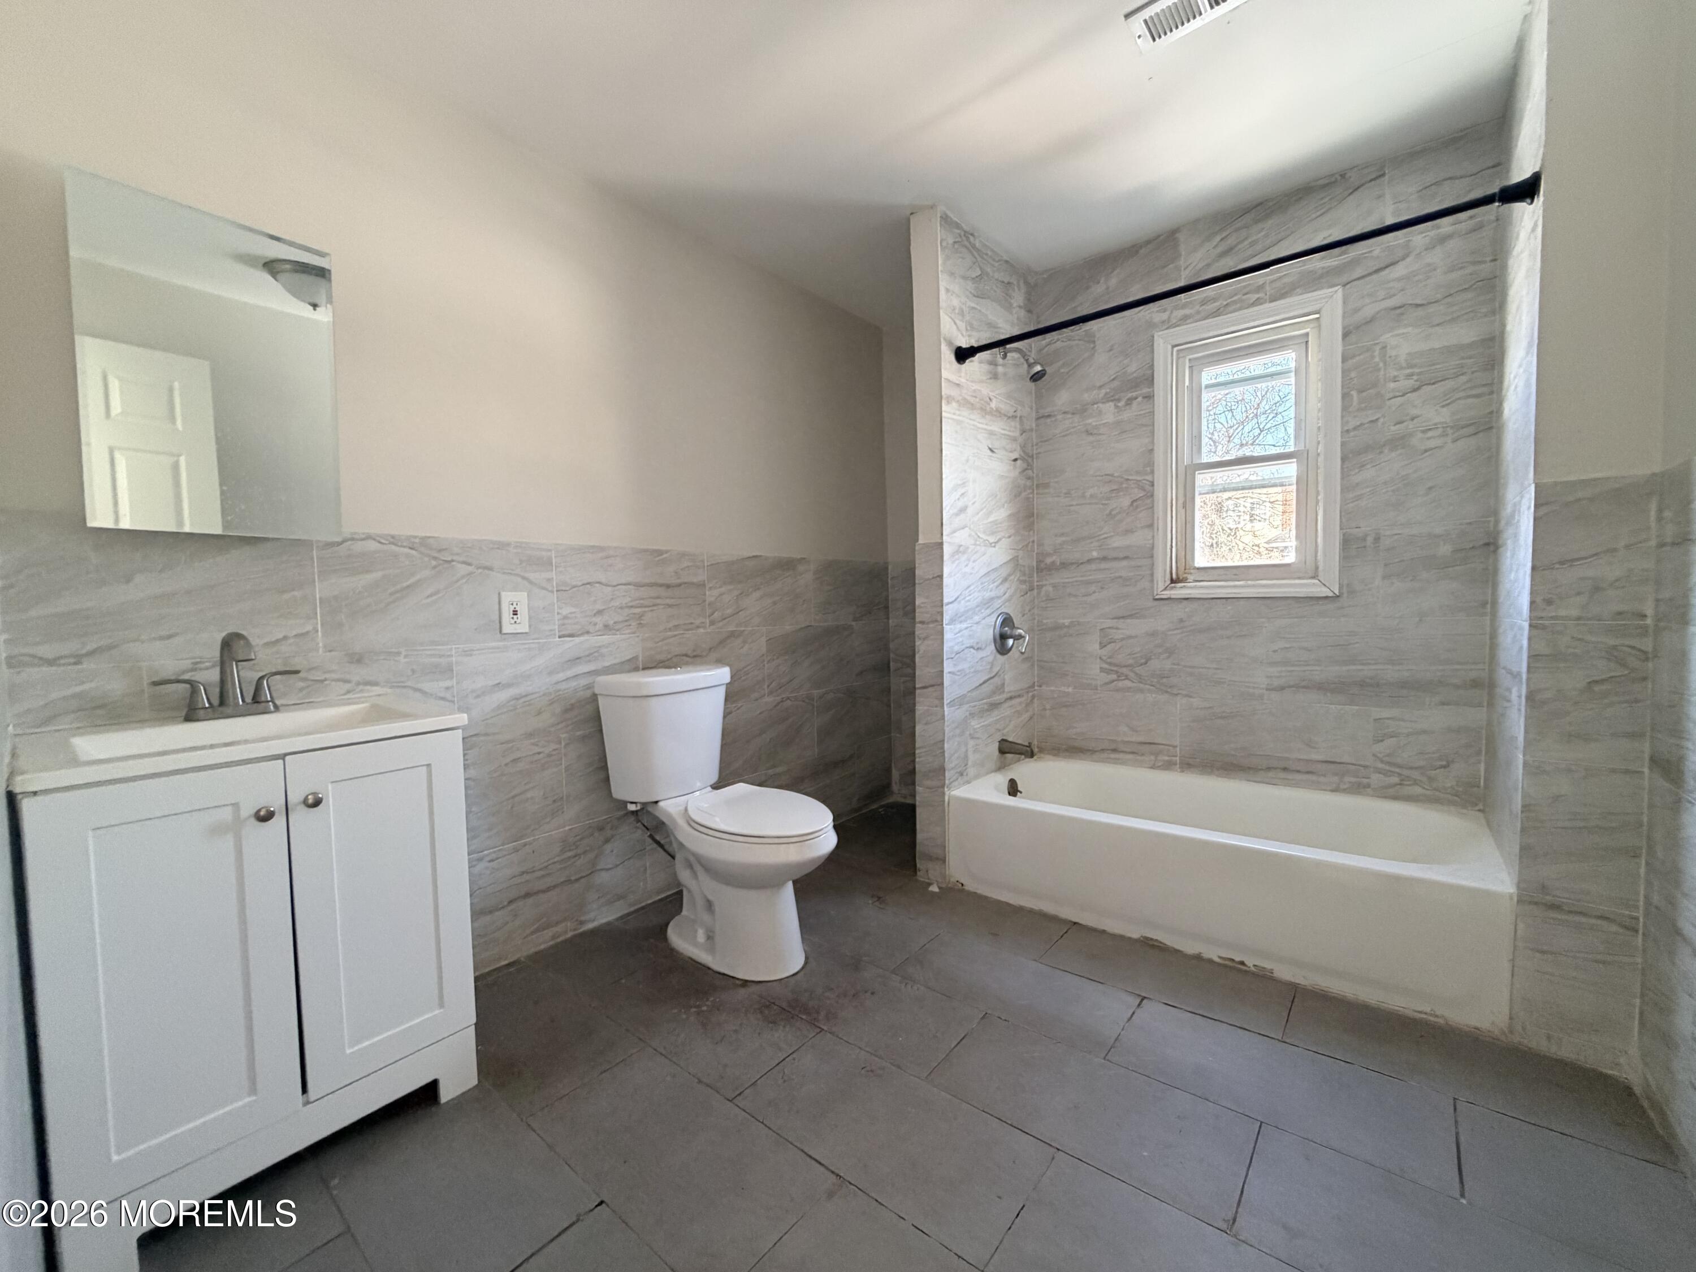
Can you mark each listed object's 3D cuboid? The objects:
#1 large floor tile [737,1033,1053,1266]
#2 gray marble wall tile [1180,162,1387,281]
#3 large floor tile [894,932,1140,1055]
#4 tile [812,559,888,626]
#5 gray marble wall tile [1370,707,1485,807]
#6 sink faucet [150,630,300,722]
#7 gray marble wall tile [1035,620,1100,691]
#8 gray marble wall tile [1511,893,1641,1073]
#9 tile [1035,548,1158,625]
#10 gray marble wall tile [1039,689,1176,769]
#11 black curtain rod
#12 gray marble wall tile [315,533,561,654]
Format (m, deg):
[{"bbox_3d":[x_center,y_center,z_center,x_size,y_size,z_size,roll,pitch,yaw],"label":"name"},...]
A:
[{"bbox_3d":[0.077,0.990,1.383,0.600,0.012,0.308,1,4,39],"label":"large floor tile"},{"bbox_3d":[1.521,-1.420,2.426,0.607,0.270,0.010,1,3,39],"label":"gray marble wall tile"},{"bbox_3d":[0.457,0.967,1.897,0.608,0.010,0.311,1,4,39],"label":"large floor tile"},{"bbox_3d":[0.022,-0.222,3.314,0.011,0.302,0.588,1,3,39],"label":"tile"},{"bbox_3d":[1.903,0.380,2.254,0.280,0.306,0.012,1,4,39],"label":"gray marble wall tile"},{"bbox_3d":[-1.287,0.082,1.436,0.165,0.179,0.243,1,3,39],"label":"sink faucet"},{"bbox_3d":[0.956,0.085,2.976,0.279,0.297,0.010,1,3,39],"label":"gray marble wall tile"},{"bbox_3d":[1.613,0.754,1.525,0.189,0.327,0.011,1,3,39],"label":"gray marble wall tile"},{"bbox_3d":[1.044,-0.225,2.917,0.505,0.303,0.010,1,4,39],"label":"tile"},{"bbox_3d":[1.081,0.384,2.893,0.586,0.298,0.010,1,3,39],"label":"gray marble wall tile"},{"bbox_3d":[0.959,-1.014,2.010,1.498,0.060,0.060,1,4,39],"label":"black curtain rod"},{"bbox_3d":[-1.117,-0.121,1.930,0.010,0.298,0.608,1,3,39],"label":"gray marble wall tile"}]

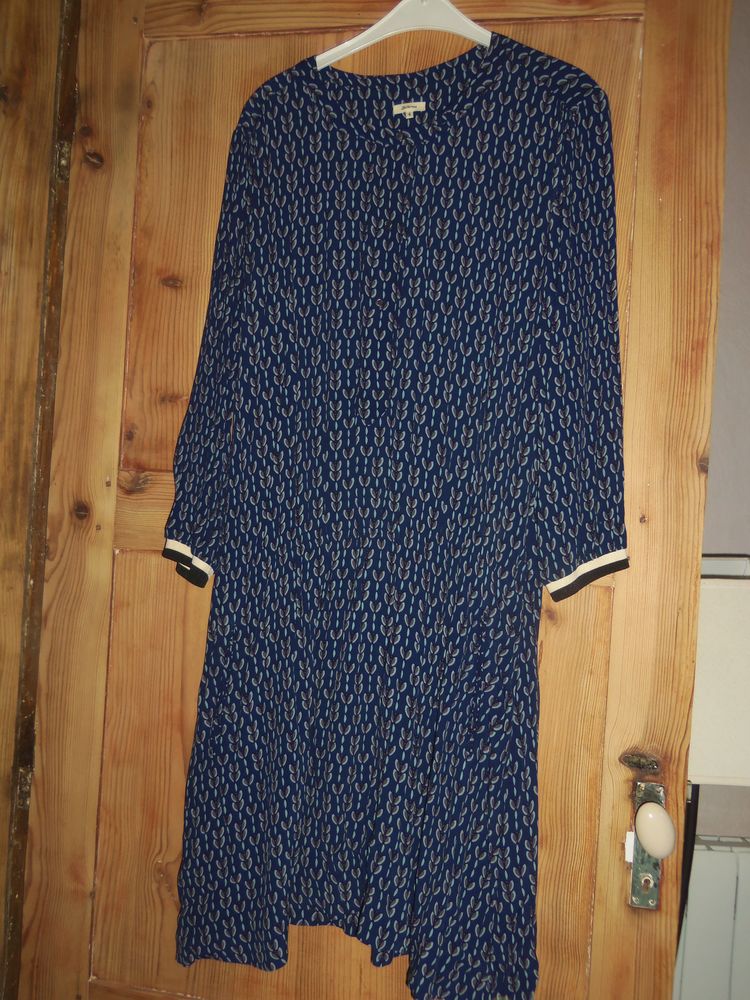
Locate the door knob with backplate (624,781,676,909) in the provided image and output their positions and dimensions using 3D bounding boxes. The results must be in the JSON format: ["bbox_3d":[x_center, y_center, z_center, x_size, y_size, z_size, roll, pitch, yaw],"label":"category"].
[{"bbox_3d":[0.307,0.397,0.899,0.042,0.145,0.065,3,0,10],"label":"door knob with backplate"}]

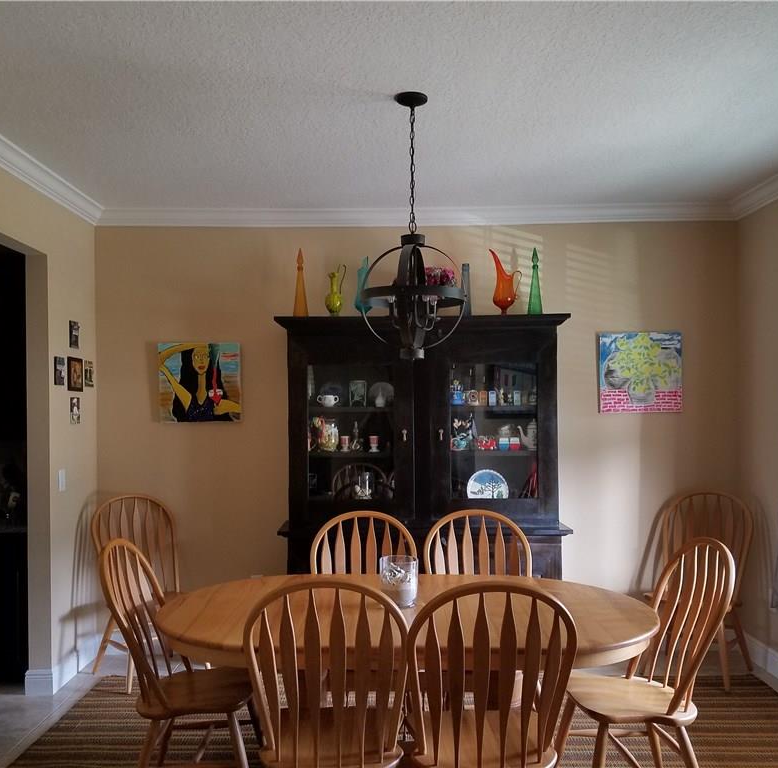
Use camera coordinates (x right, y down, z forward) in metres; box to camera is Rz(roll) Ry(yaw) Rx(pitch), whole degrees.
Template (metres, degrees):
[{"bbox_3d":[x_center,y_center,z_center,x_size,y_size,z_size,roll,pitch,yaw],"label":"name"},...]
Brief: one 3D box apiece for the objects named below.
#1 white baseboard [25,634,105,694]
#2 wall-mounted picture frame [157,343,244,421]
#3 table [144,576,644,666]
[{"bbox_3d":[-1.874,1.614,4.455,0.152,0.133,0.654,0,-2,0],"label":"white baseboard"},{"bbox_3d":[-1.171,-0.010,4.752,0.507,0.490,0.035,0,-2,0],"label":"wall-mounted picture frame"},{"bbox_3d":[0.058,1.232,2.931,1.820,0.765,1.085,-1,-2,4],"label":"table"}]

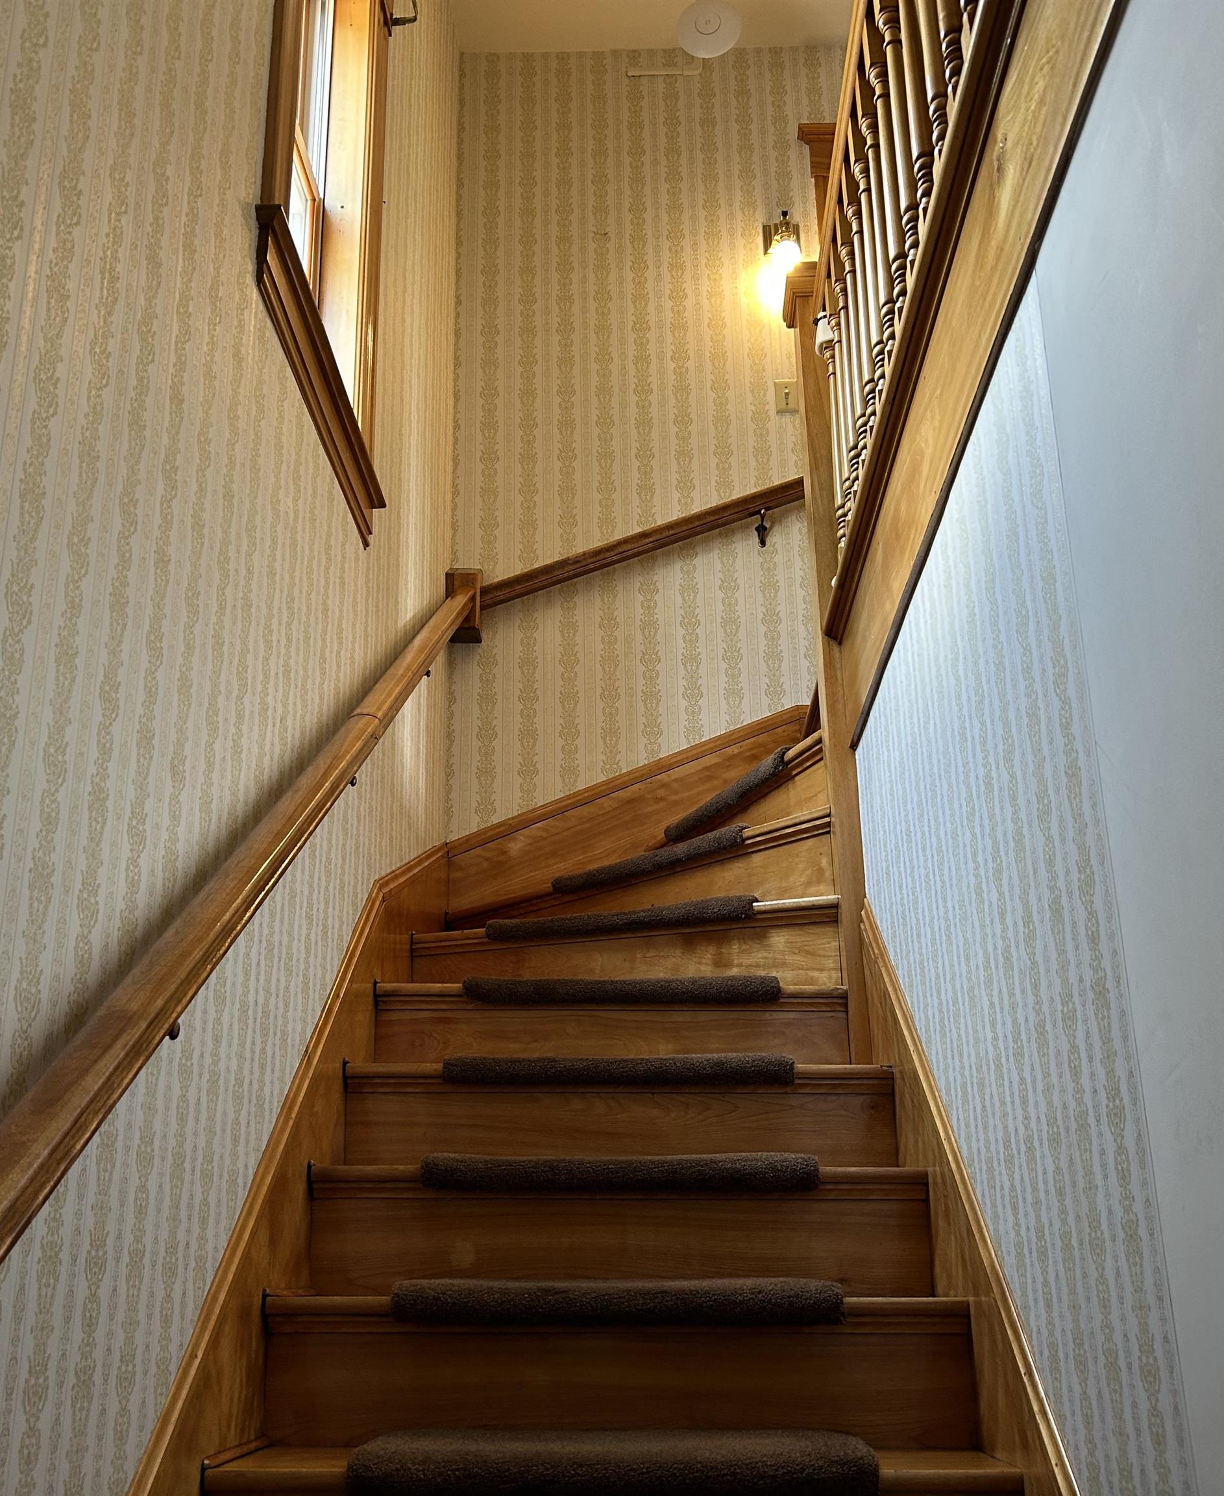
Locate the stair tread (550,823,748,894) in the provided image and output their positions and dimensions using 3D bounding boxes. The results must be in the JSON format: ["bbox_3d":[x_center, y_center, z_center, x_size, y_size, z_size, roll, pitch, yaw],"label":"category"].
[{"bbox_3d":[0.155,0.291,3.601,0.225,0.057,0.646,16,-26,-40],"label":"stair tread"}]

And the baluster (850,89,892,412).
[{"bbox_3d":[0.475,-0.883,2.744,0.032,0.804,0.032,-1,-20,1],"label":"baluster"}]

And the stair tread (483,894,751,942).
[{"bbox_3d":[0.054,0.405,3.348,0.630,0.057,0.225,-8,-21,21],"label":"stair tread"}]

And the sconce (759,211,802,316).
[{"bbox_3d":[0.551,-1.597,4.735,0.120,0.300,0.190,-1,-20,1],"label":"sconce"}]

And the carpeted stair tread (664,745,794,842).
[{"bbox_3d":[0.378,0.134,3.732,0.225,0.057,0.683,6,-21,-19],"label":"carpeted stair tread"}]

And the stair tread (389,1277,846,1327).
[{"bbox_3d":[0.011,0.806,2.179,0.628,0.057,0.225,-1,-20,1],"label":"stair tread"}]

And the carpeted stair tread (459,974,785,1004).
[{"bbox_3d":[0.022,0.509,3.065,0.642,0.057,0.225,-1,-20,1],"label":"carpeted stair tread"}]

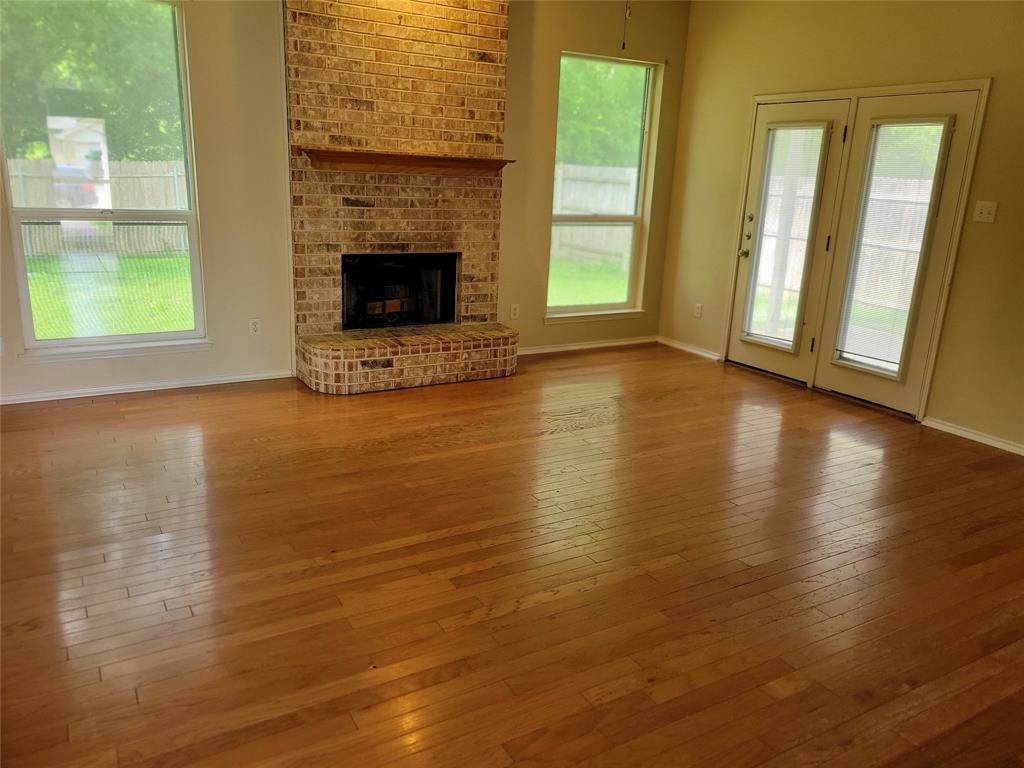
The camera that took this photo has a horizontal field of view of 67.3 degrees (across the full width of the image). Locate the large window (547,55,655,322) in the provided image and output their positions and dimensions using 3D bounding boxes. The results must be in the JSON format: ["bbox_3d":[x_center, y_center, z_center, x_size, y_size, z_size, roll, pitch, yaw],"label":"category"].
[{"bbox_3d":[0.743,-1.631,6.516,1.031,2.082,0.110,-7,18,-30],"label":"large window"}]

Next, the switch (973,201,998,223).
[{"bbox_3d":[2.799,-1.017,4.550,0.015,0.119,0.121,-7,18,-30],"label":"switch"}]

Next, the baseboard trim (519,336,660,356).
[{"bbox_3d":[0.683,-0.352,6.787,1.565,0.066,0.020,-7,18,-30],"label":"baseboard trim"}]

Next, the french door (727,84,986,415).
[{"bbox_3d":[2.298,-0.974,5.480,0.080,2.049,1.739,-7,18,-30],"label":"french door"}]

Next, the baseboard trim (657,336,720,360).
[{"bbox_3d":[1.574,-0.327,6.839,0.020,0.066,0.805,-7,18,-30],"label":"baseboard trim"}]

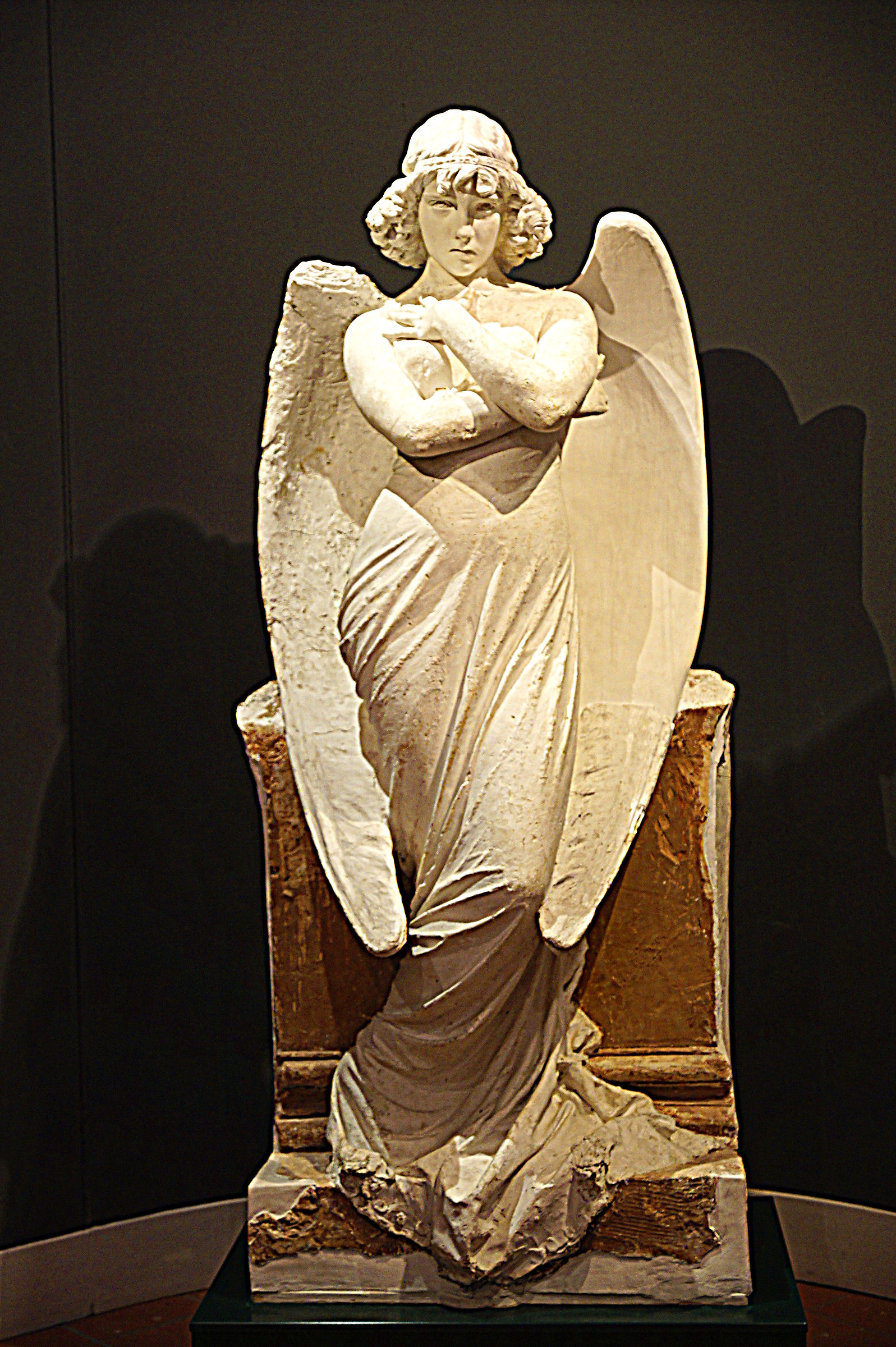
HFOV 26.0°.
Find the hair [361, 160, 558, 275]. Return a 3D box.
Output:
[{"bbox_3d":[0.016,-0.679,2.889,0.270,0.165,0.220,-1,3,0],"label":"hair"}]

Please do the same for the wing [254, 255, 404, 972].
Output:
[{"bbox_3d":[-0.182,-0.103,3.043,0.240,1.060,0.260,-1,3,4],"label":"wing"}]

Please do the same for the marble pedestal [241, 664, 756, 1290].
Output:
[{"bbox_3d":[0.084,0.474,3.117,0.780,0.930,0.430,-1,3,4],"label":"marble pedestal"}]

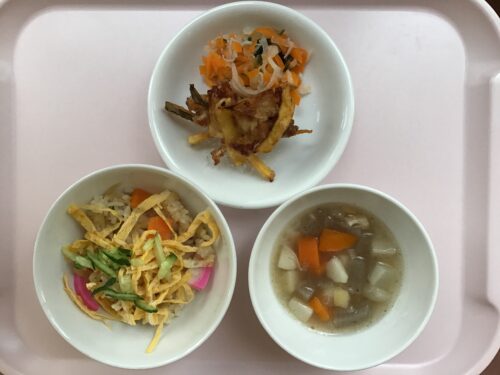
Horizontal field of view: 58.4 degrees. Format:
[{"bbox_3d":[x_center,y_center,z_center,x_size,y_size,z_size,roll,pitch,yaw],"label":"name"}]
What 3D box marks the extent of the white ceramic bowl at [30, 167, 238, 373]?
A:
[{"bbox_3d":[-0.072,0.048,0.308,0.127,0.056,0.127,0,93,0],"label":"white ceramic bowl"}]

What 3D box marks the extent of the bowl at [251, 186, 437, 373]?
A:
[{"bbox_3d":[0.059,0.055,0.307,0.118,0.055,0.118,0,93,0],"label":"bowl"}]

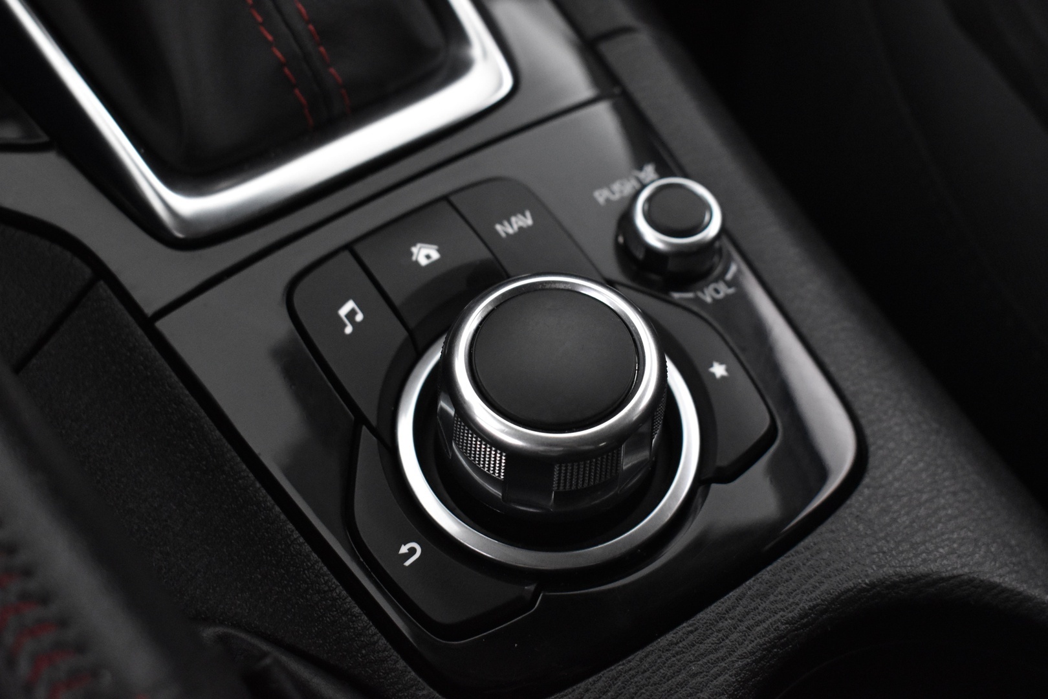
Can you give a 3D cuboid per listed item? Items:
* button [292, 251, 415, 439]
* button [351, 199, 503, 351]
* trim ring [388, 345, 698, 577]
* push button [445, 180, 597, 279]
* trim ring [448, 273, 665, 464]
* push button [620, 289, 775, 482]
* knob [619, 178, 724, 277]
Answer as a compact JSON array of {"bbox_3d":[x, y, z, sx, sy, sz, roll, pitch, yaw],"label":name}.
[{"bbox_3d":[-0.031,0.000,0.295,0.018,0.004,0.043,-28,65,-17],"label":"button"},{"bbox_3d":[-0.018,-0.015,0.304,0.025,0.004,0.028,-28,65,-17],"label":"button"},{"bbox_3d":[0.005,0.015,0.286,0.057,0.003,0.057,1,60,-2],"label":"trim ring"},{"bbox_3d":[0.001,-0.021,0.308,0.018,0.004,0.035,-28,65,-17],"label":"push button"},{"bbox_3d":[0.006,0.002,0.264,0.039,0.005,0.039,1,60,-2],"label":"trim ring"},{"bbox_3d":[0.032,0.004,0.295,0.024,0.004,0.048,-28,65,-17],"label":"push button"},{"bbox_3d":[0.030,-0.025,0.307,0.021,0.011,0.021,1,60,-2],"label":"knob"}]

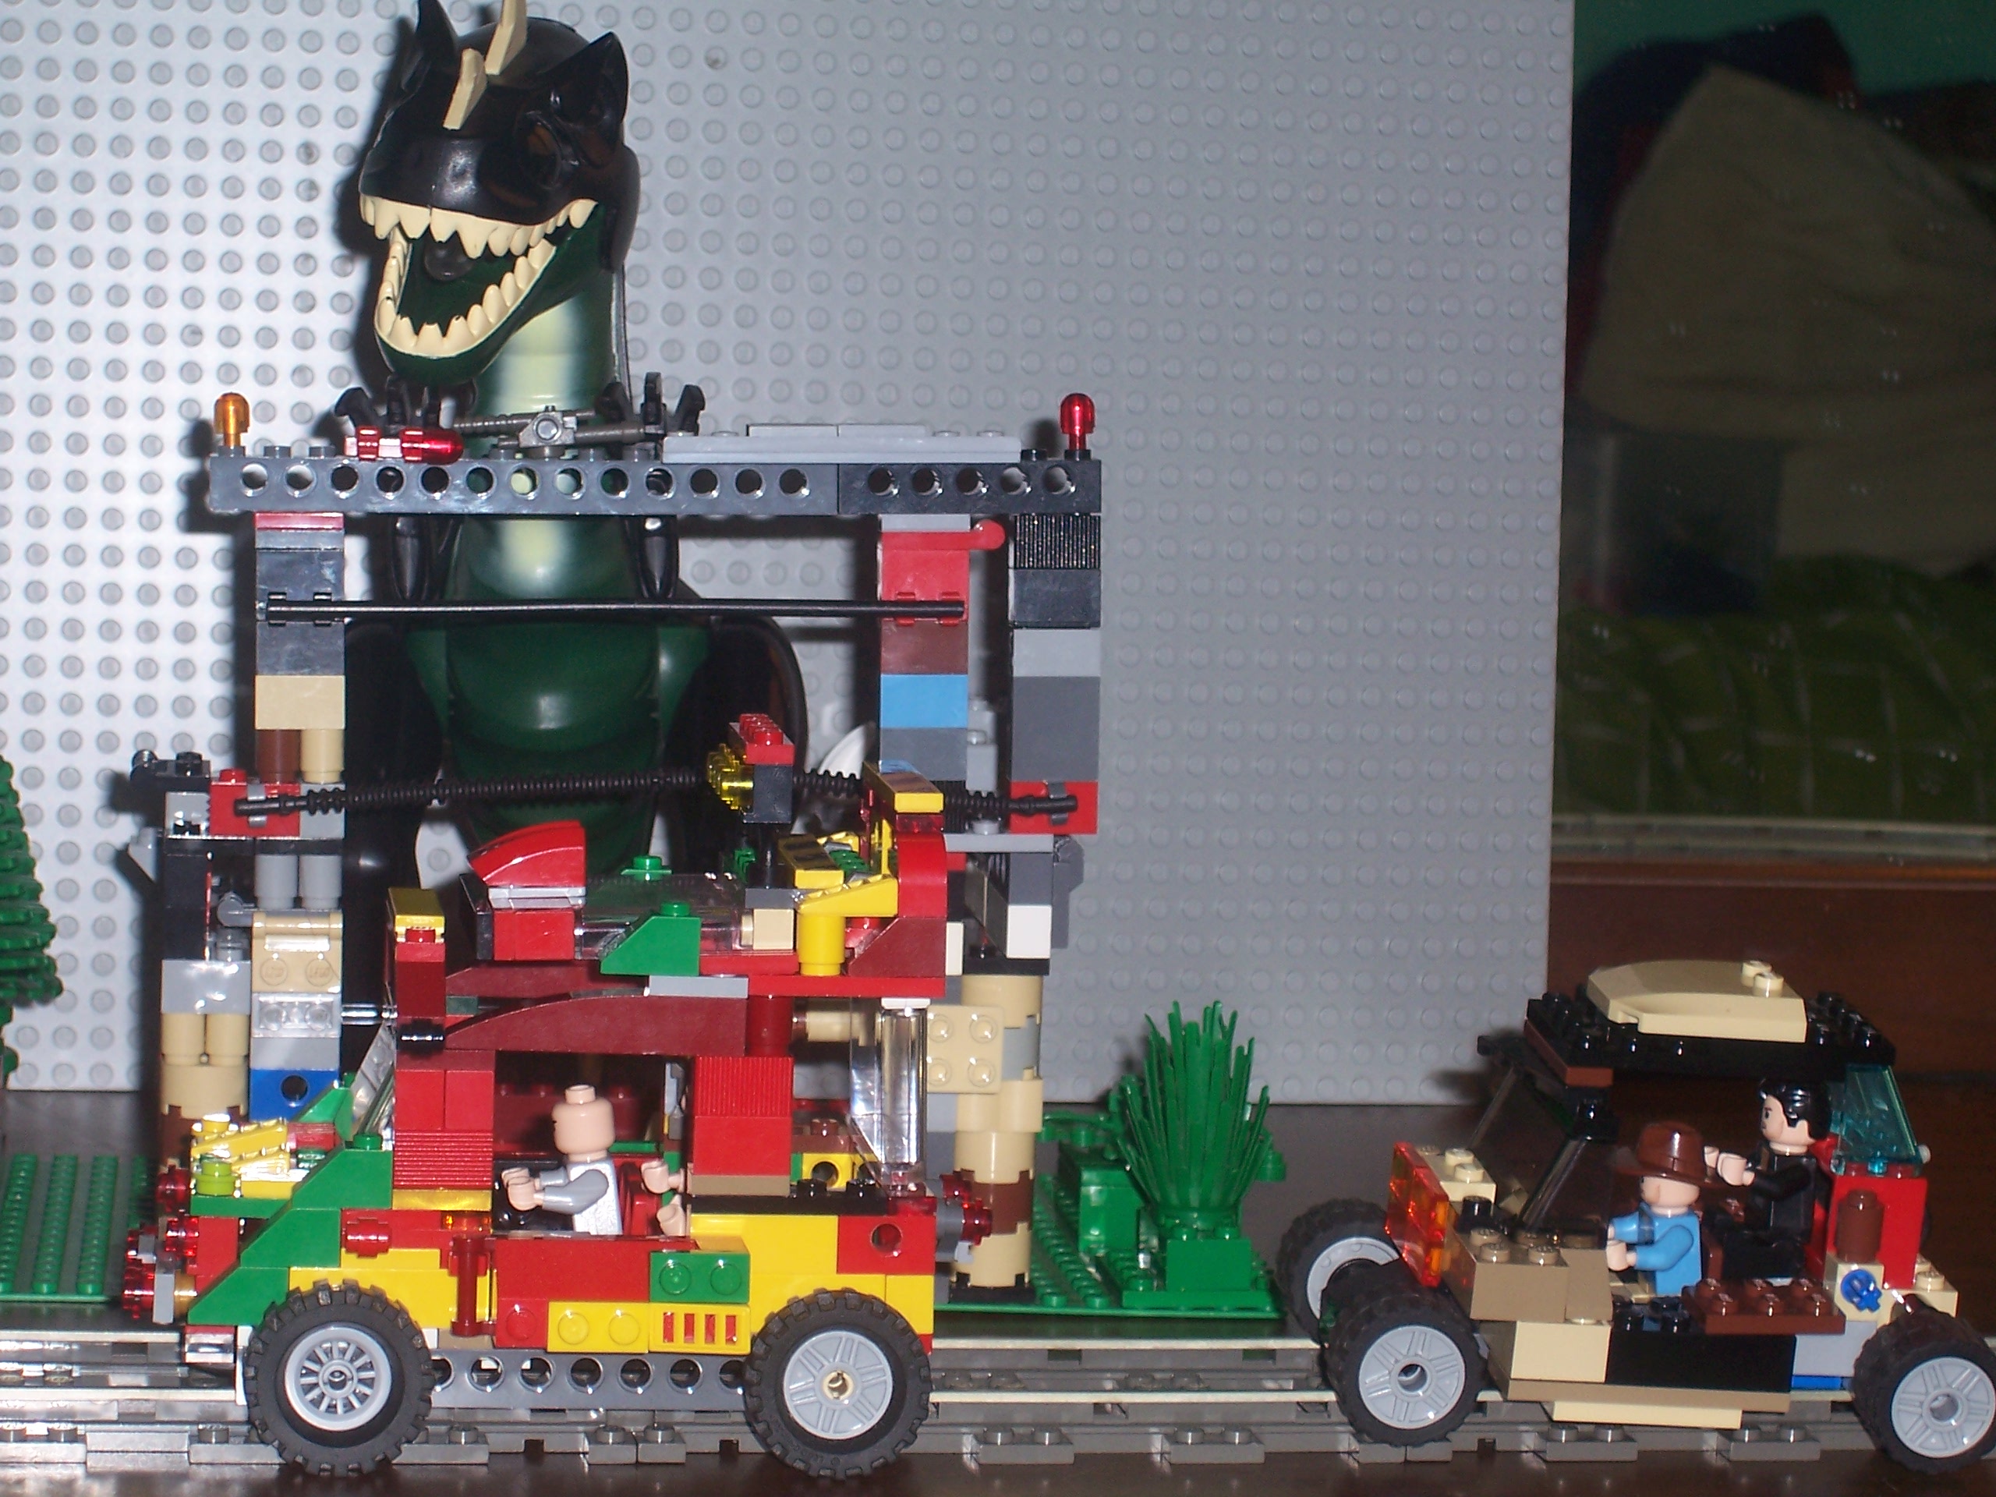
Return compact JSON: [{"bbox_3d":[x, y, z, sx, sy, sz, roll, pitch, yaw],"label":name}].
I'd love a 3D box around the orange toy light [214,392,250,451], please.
[{"bbox_3d":[-0.136,-0.058,1.043,0.006,0.011,0.006,1,6,-9],"label":"orange toy light"}]

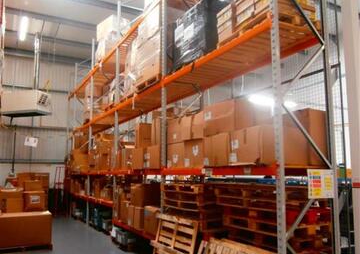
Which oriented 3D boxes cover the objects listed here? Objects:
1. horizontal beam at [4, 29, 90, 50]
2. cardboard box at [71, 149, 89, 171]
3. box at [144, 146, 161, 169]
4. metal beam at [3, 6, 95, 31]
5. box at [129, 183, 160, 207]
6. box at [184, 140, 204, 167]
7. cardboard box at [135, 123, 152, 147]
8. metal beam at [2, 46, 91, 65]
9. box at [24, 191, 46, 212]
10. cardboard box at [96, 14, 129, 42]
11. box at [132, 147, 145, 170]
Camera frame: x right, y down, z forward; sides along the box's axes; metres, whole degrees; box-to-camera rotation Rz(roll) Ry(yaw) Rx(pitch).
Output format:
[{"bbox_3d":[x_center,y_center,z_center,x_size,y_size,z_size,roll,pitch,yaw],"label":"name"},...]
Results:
[{"bbox_3d":[-5.653,-3.856,14.678,3.750,0.220,0.120,4,-9,-28],"label":"horizontal beam"},{"bbox_3d":[-3.776,1.291,12.759,0.620,0.790,0.650,4,-9,-28],"label":"cardboard box"},{"bbox_3d":[-0.336,0.607,6.490,0.420,0.420,0.670,4,-9,-28],"label":"box"},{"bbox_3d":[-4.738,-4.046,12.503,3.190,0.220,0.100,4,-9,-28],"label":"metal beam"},{"bbox_3d":[-0.718,1.458,7.172,0.450,0.460,0.520,6,-10,-38],"label":"box"},{"bbox_3d":[0.478,0.403,5.012,0.620,0.410,0.550,4,-9,-28],"label":"box"},{"bbox_3d":[-0.795,0.227,7.386,0.330,0.510,0.240,4,-9,-28],"label":"cardboard box"},{"bbox_3d":[-6.345,-3.386,16.177,4.000,0.320,0.220,4,-9,-28],"label":"metal beam"},{"bbox_3d":[-3.507,1.786,7.995,0.470,0.490,0.500,4,-9,-28],"label":"box"},{"bbox_3d":[-2.062,-2.960,10.271,0.550,0.500,1.000,6,-10,-40],"label":"cardboard box"},{"bbox_3d":[-0.574,0.659,6.939,0.600,0.440,0.550,4,-9,-28],"label":"box"}]

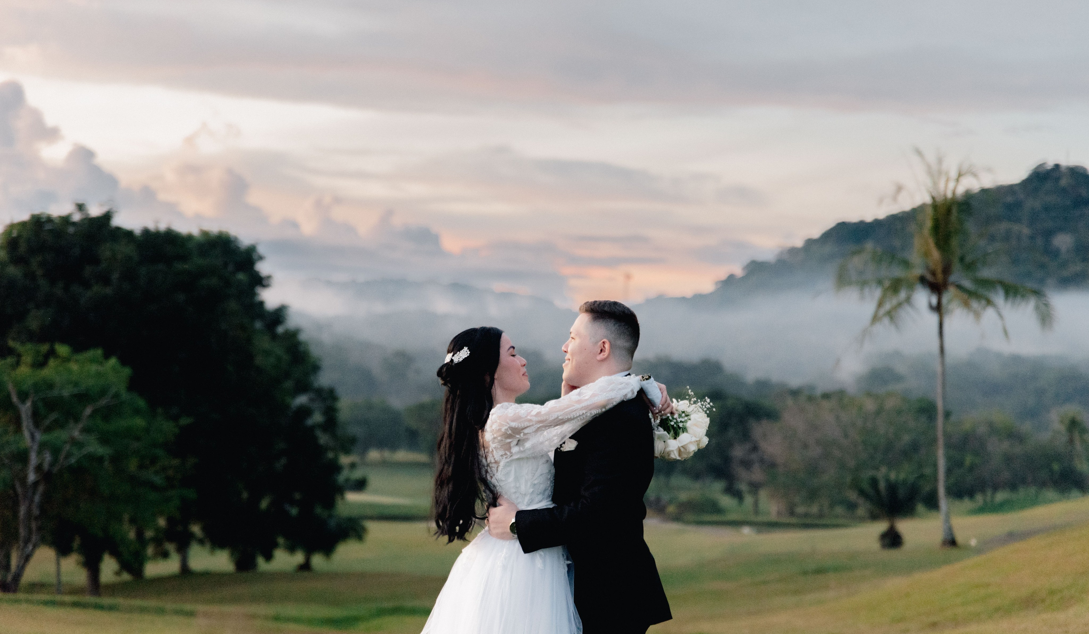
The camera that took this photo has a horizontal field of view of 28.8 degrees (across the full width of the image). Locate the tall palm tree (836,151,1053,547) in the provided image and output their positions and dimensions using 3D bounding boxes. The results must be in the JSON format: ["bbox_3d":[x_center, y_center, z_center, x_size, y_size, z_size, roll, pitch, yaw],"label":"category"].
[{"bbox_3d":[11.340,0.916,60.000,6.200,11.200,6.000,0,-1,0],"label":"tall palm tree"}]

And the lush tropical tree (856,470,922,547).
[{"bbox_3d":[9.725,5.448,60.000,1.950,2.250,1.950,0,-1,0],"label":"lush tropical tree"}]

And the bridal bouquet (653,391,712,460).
[{"bbox_3d":[0.381,0.295,6.100,0.230,0.240,0.230,-34,6,0],"label":"bridal bouquet"}]

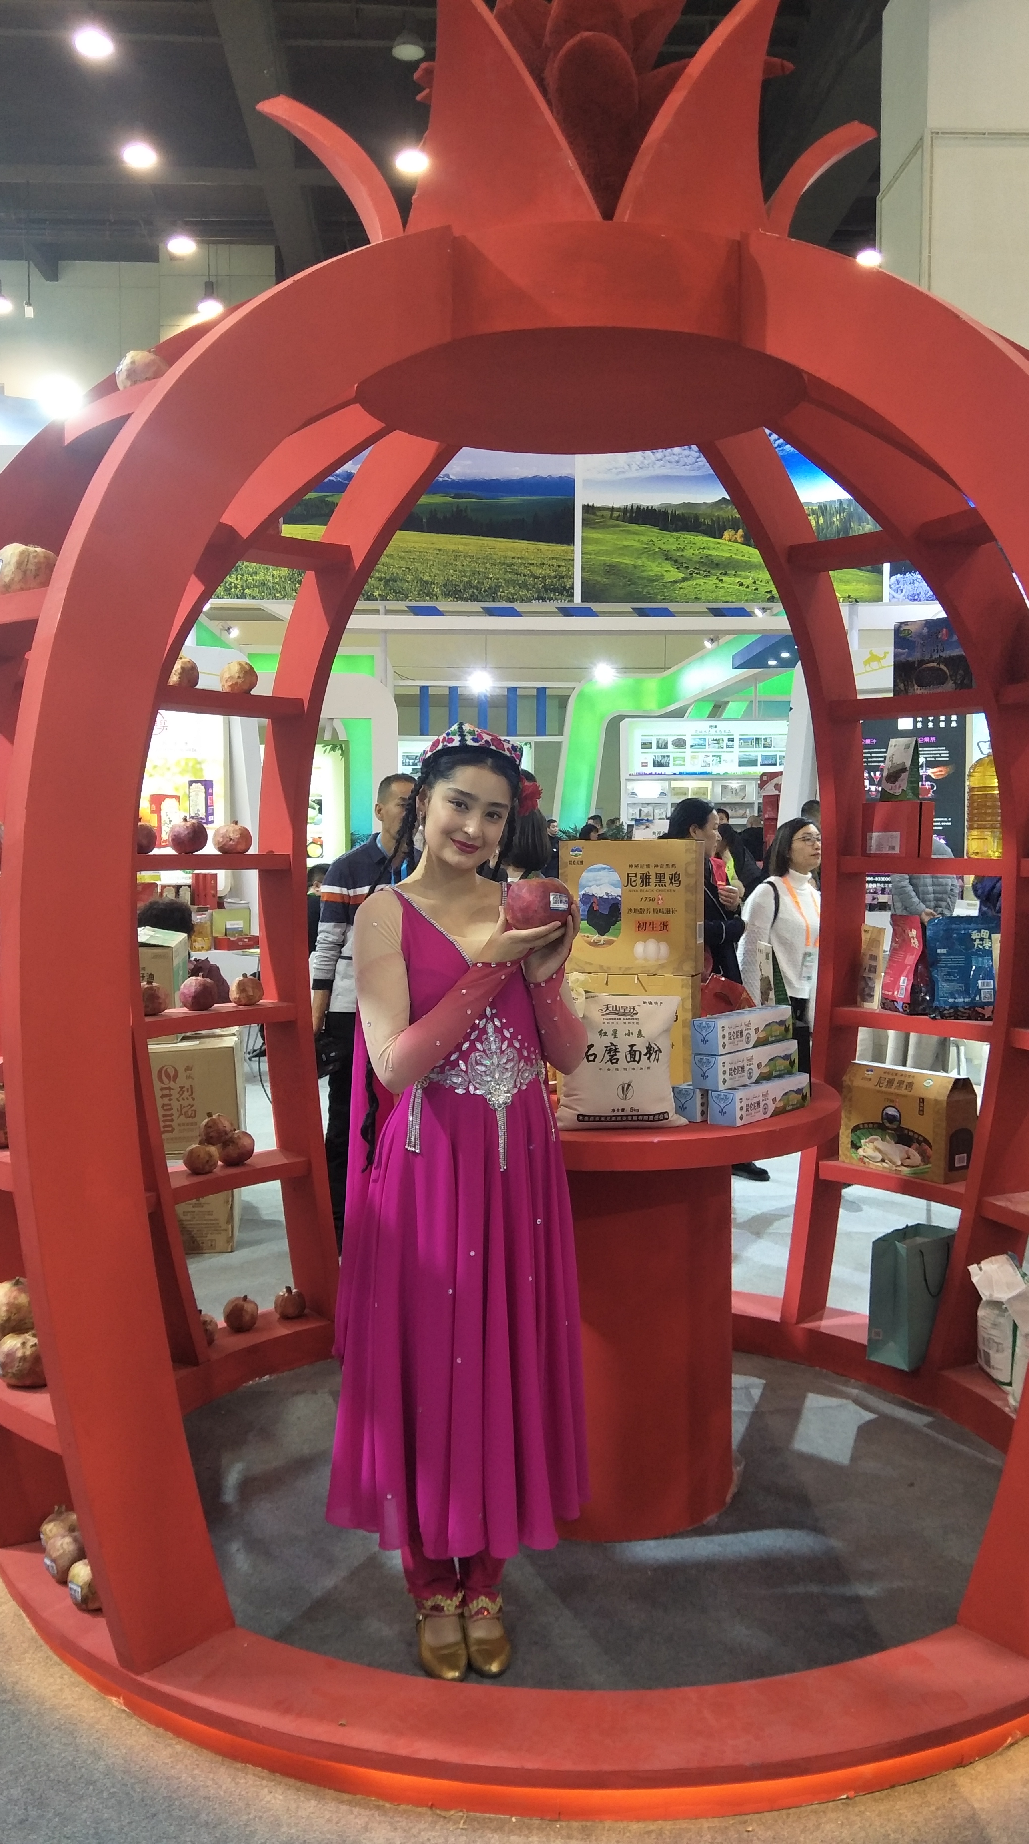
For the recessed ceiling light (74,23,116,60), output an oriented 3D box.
[{"bbox_3d":[-4.534,-9.488,13.782,0.430,0.250,0.430,0,4,0],"label":"recessed ceiling light"}]

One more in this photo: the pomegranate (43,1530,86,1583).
[{"bbox_3d":[-0.830,1.180,2.371,0.090,0.087,0.090,0,4,0],"label":"pomegranate"}]

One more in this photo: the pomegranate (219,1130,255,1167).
[{"bbox_3d":[-0.783,0.641,3.610,0.104,0.100,0.104,0,4,0],"label":"pomegranate"}]

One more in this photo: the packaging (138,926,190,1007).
[{"bbox_3d":[-1.385,0.252,4.696,0.335,0.360,0.280,0,4,-3],"label":"packaging"}]

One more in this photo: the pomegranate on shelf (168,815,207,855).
[{"bbox_3d":[-0.893,-0.232,3.493,0.103,0.102,0.103,-1,4,-14],"label":"pomegranate on shelf"}]

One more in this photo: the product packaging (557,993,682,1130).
[{"bbox_3d":[0.214,0.279,2.553,0.245,0.260,0.135,0,4,-3],"label":"product packaging"}]

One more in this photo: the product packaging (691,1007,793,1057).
[{"bbox_3d":[0.485,0.227,2.702,0.063,0.068,0.300,3,5,41],"label":"product packaging"}]

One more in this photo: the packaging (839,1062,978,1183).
[{"bbox_3d":[1.080,0.542,3.507,0.165,0.270,0.315,-3,5,-40],"label":"packaging"}]

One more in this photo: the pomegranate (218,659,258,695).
[{"bbox_3d":[-0.753,-0.666,3.500,0.104,0.097,0.104,0,4,0],"label":"pomegranate"}]

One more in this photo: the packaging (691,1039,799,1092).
[{"bbox_3d":[0.488,0.297,2.679,0.063,0.068,0.300,4,5,42],"label":"packaging"}]

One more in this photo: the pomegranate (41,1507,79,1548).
[{"bbox_3d":[-0.857,1.151,2.425,0.086,0.092,0.086,0,4,0],"label":"pomegranate"}]

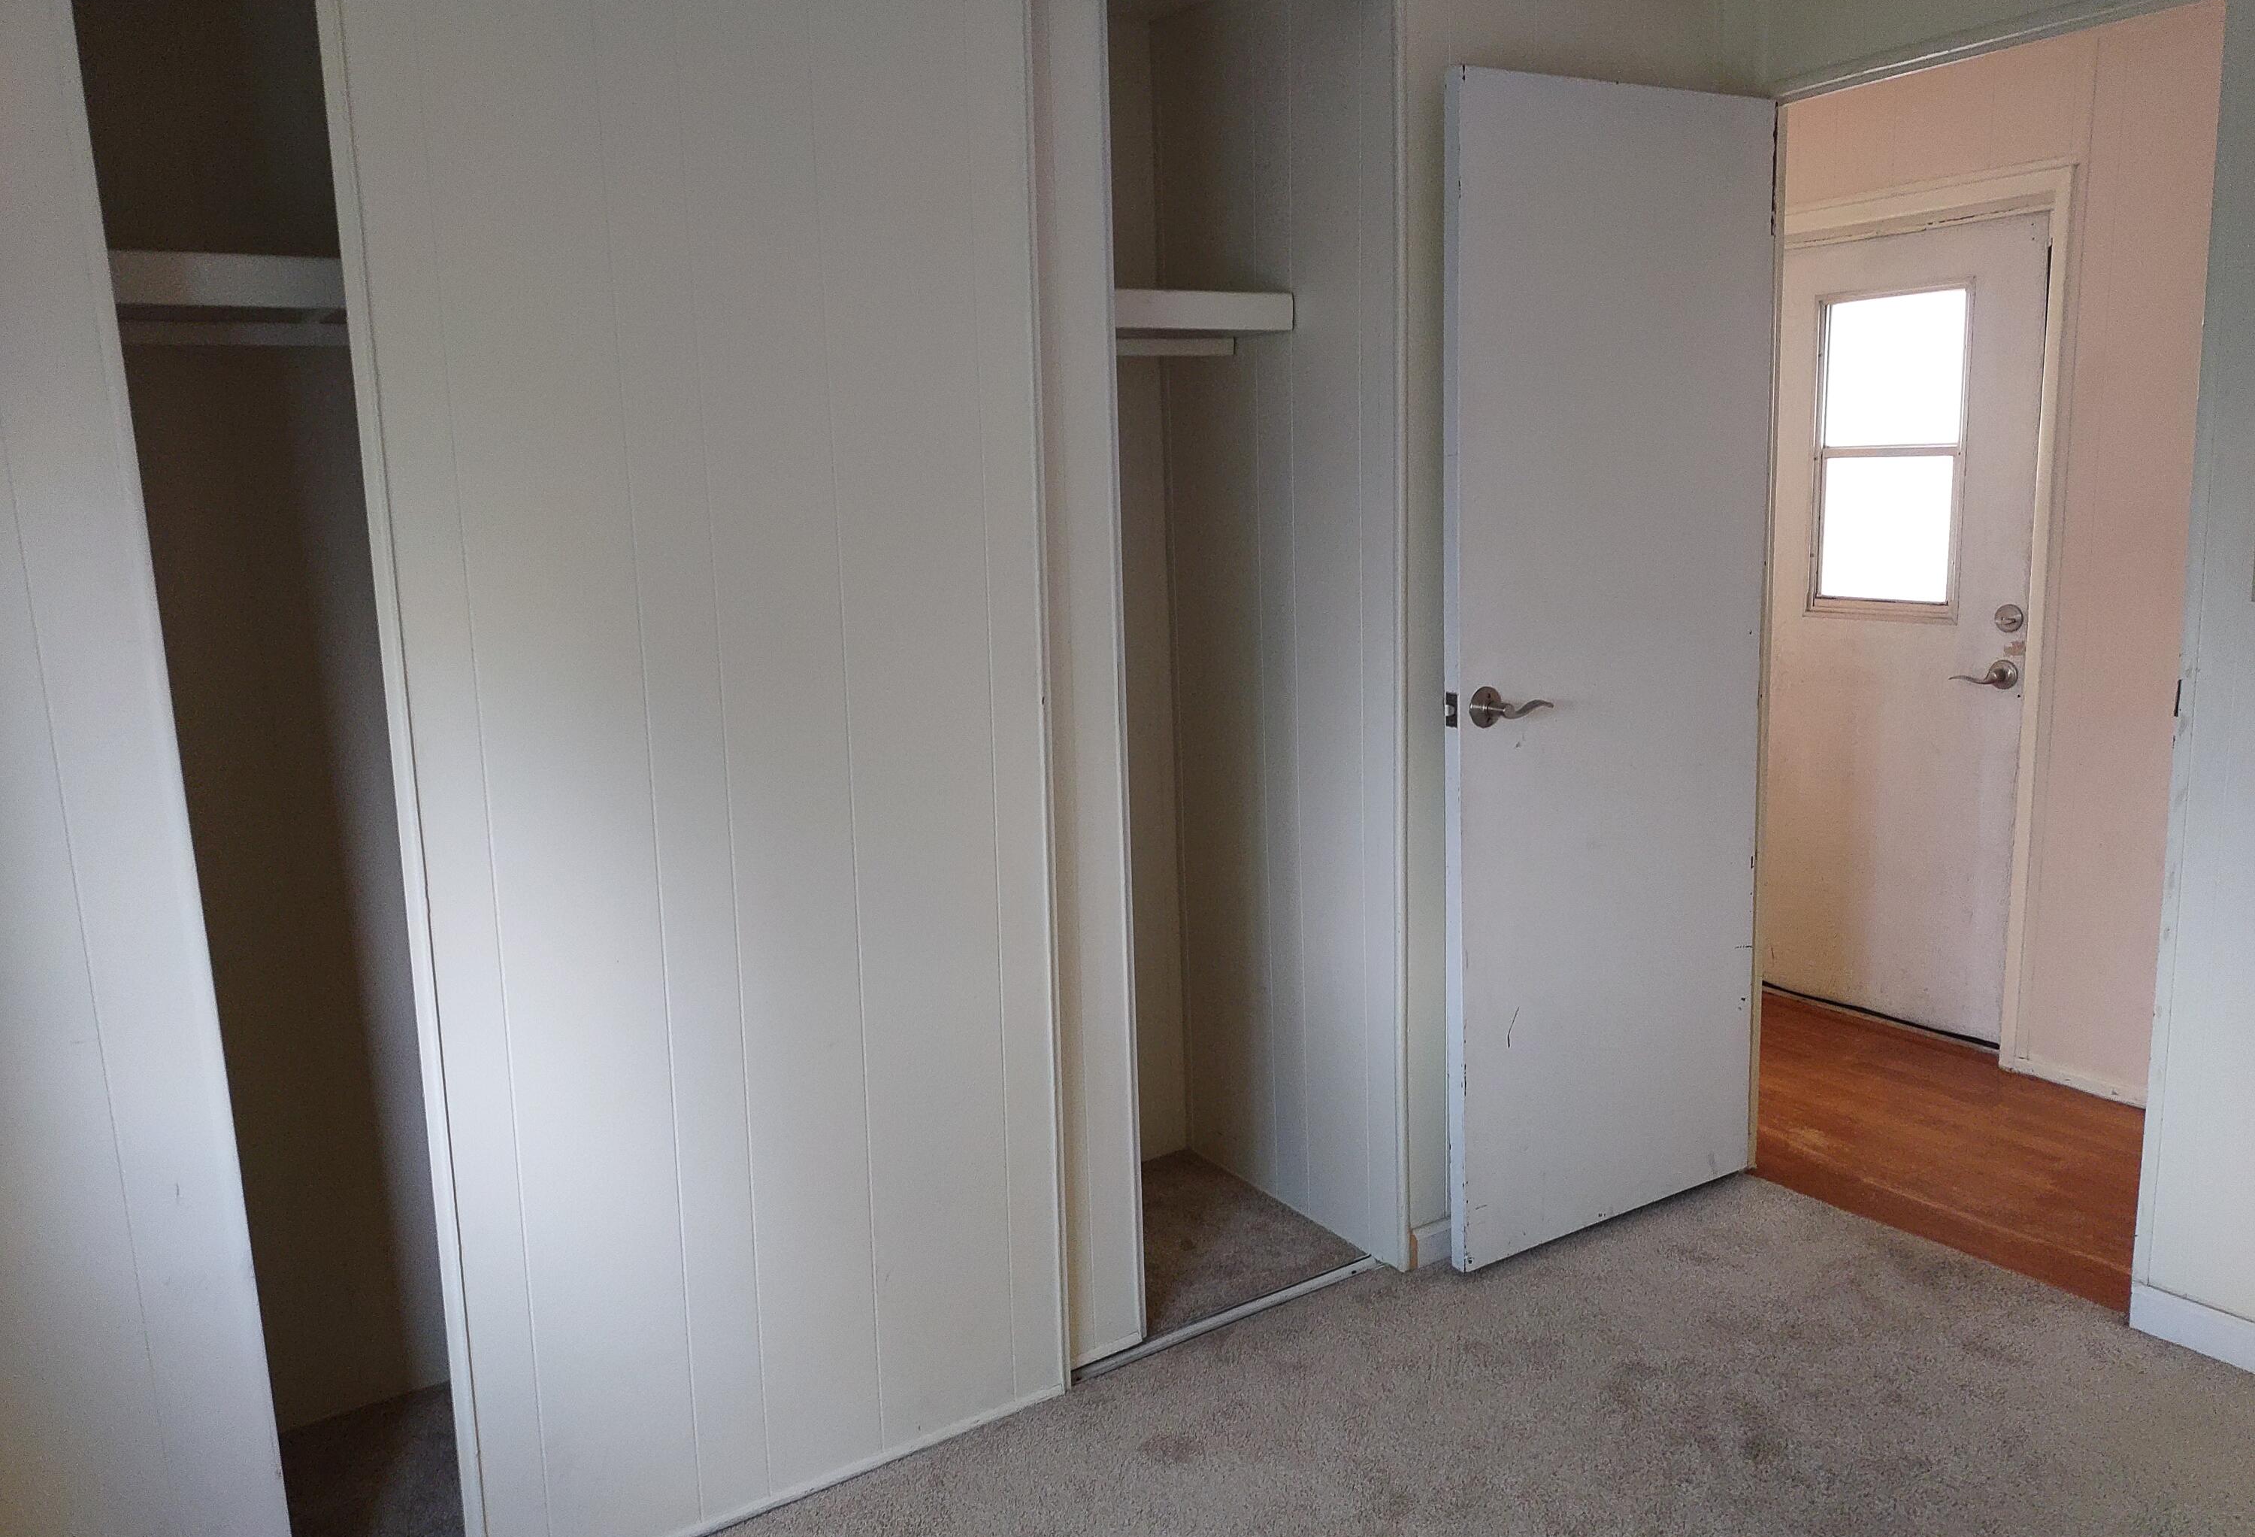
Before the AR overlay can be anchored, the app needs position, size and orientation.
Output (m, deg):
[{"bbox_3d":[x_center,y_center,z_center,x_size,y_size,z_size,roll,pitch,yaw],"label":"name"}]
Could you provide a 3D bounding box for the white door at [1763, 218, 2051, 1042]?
[{"bbox_3d":[1.860,-0.327,4.018,0.050,1.920,0.770,-9,12,-33],"label":"white door"}]

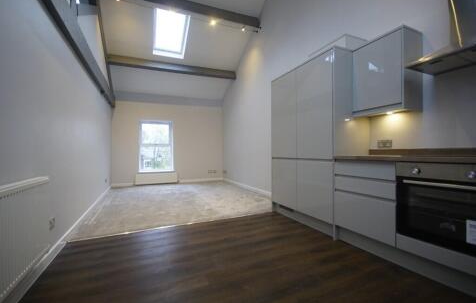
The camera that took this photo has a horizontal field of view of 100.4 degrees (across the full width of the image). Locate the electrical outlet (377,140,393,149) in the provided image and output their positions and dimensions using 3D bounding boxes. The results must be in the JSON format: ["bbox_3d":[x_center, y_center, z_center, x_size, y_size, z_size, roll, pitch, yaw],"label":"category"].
[{"bbox_3d":[1.725,-0.084,2.329,0.012,0.088,0.150,0,0,-25],"label":"electrical outlet"}]

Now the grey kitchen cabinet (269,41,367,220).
[{"bbox_3d":[1.114,-0.120,2.908,0.621,2.107,1.212,0,0,-25],"label":"grey kitchen cabinet"}]

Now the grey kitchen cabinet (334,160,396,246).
[{"bbox_3d":[1.487,0.457,2.085,0.590,0.737,0.584,0,0,-25],"label":"grey kitchen cabinet"}]

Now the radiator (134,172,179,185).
[{"bbox_3d":[-2.480,0.839,6.098,1.152,0.305,0.100,0,0,-25],"label":"radiator"}]

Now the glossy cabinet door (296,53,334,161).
[{"bbox_3d":[0.963,-0.537,2.525,0.024,1.276,0.592,0,0,-25],"label":"glossy cabinet door"}]

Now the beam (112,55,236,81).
[{"bbox_3d":[-1.621,-2.304,5.512,3.332,0.200,0.150,-2,0,-25],"label":"beam"}]

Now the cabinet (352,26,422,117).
[{"bbox_3d":[1.614,-0.795,2.187,0.331,0.802,0.531,0,0,-25],"label":"cabinet"}]

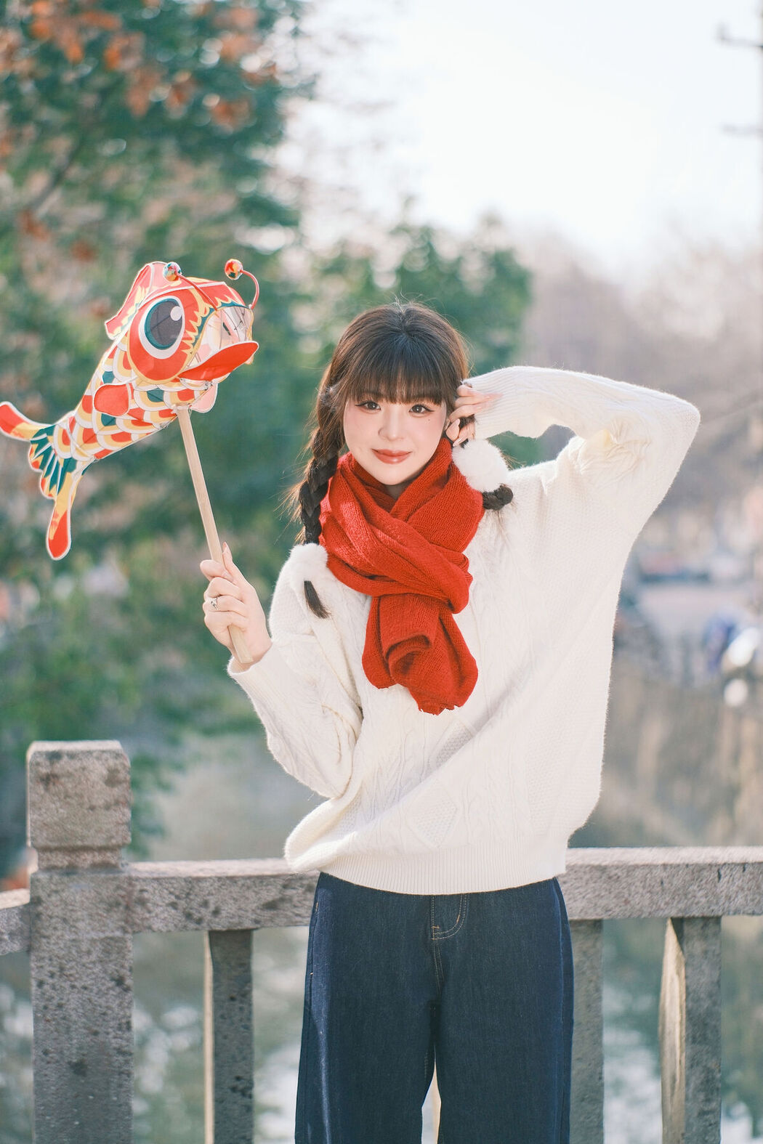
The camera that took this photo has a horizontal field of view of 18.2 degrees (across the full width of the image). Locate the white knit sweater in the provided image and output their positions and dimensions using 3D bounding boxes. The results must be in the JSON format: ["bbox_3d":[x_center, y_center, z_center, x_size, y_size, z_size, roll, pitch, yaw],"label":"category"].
[{"bbox_3d":[0.107,0.074,3.080,0.600,0.680,0.360,0,2,3],"label":"white knit sweater"}]

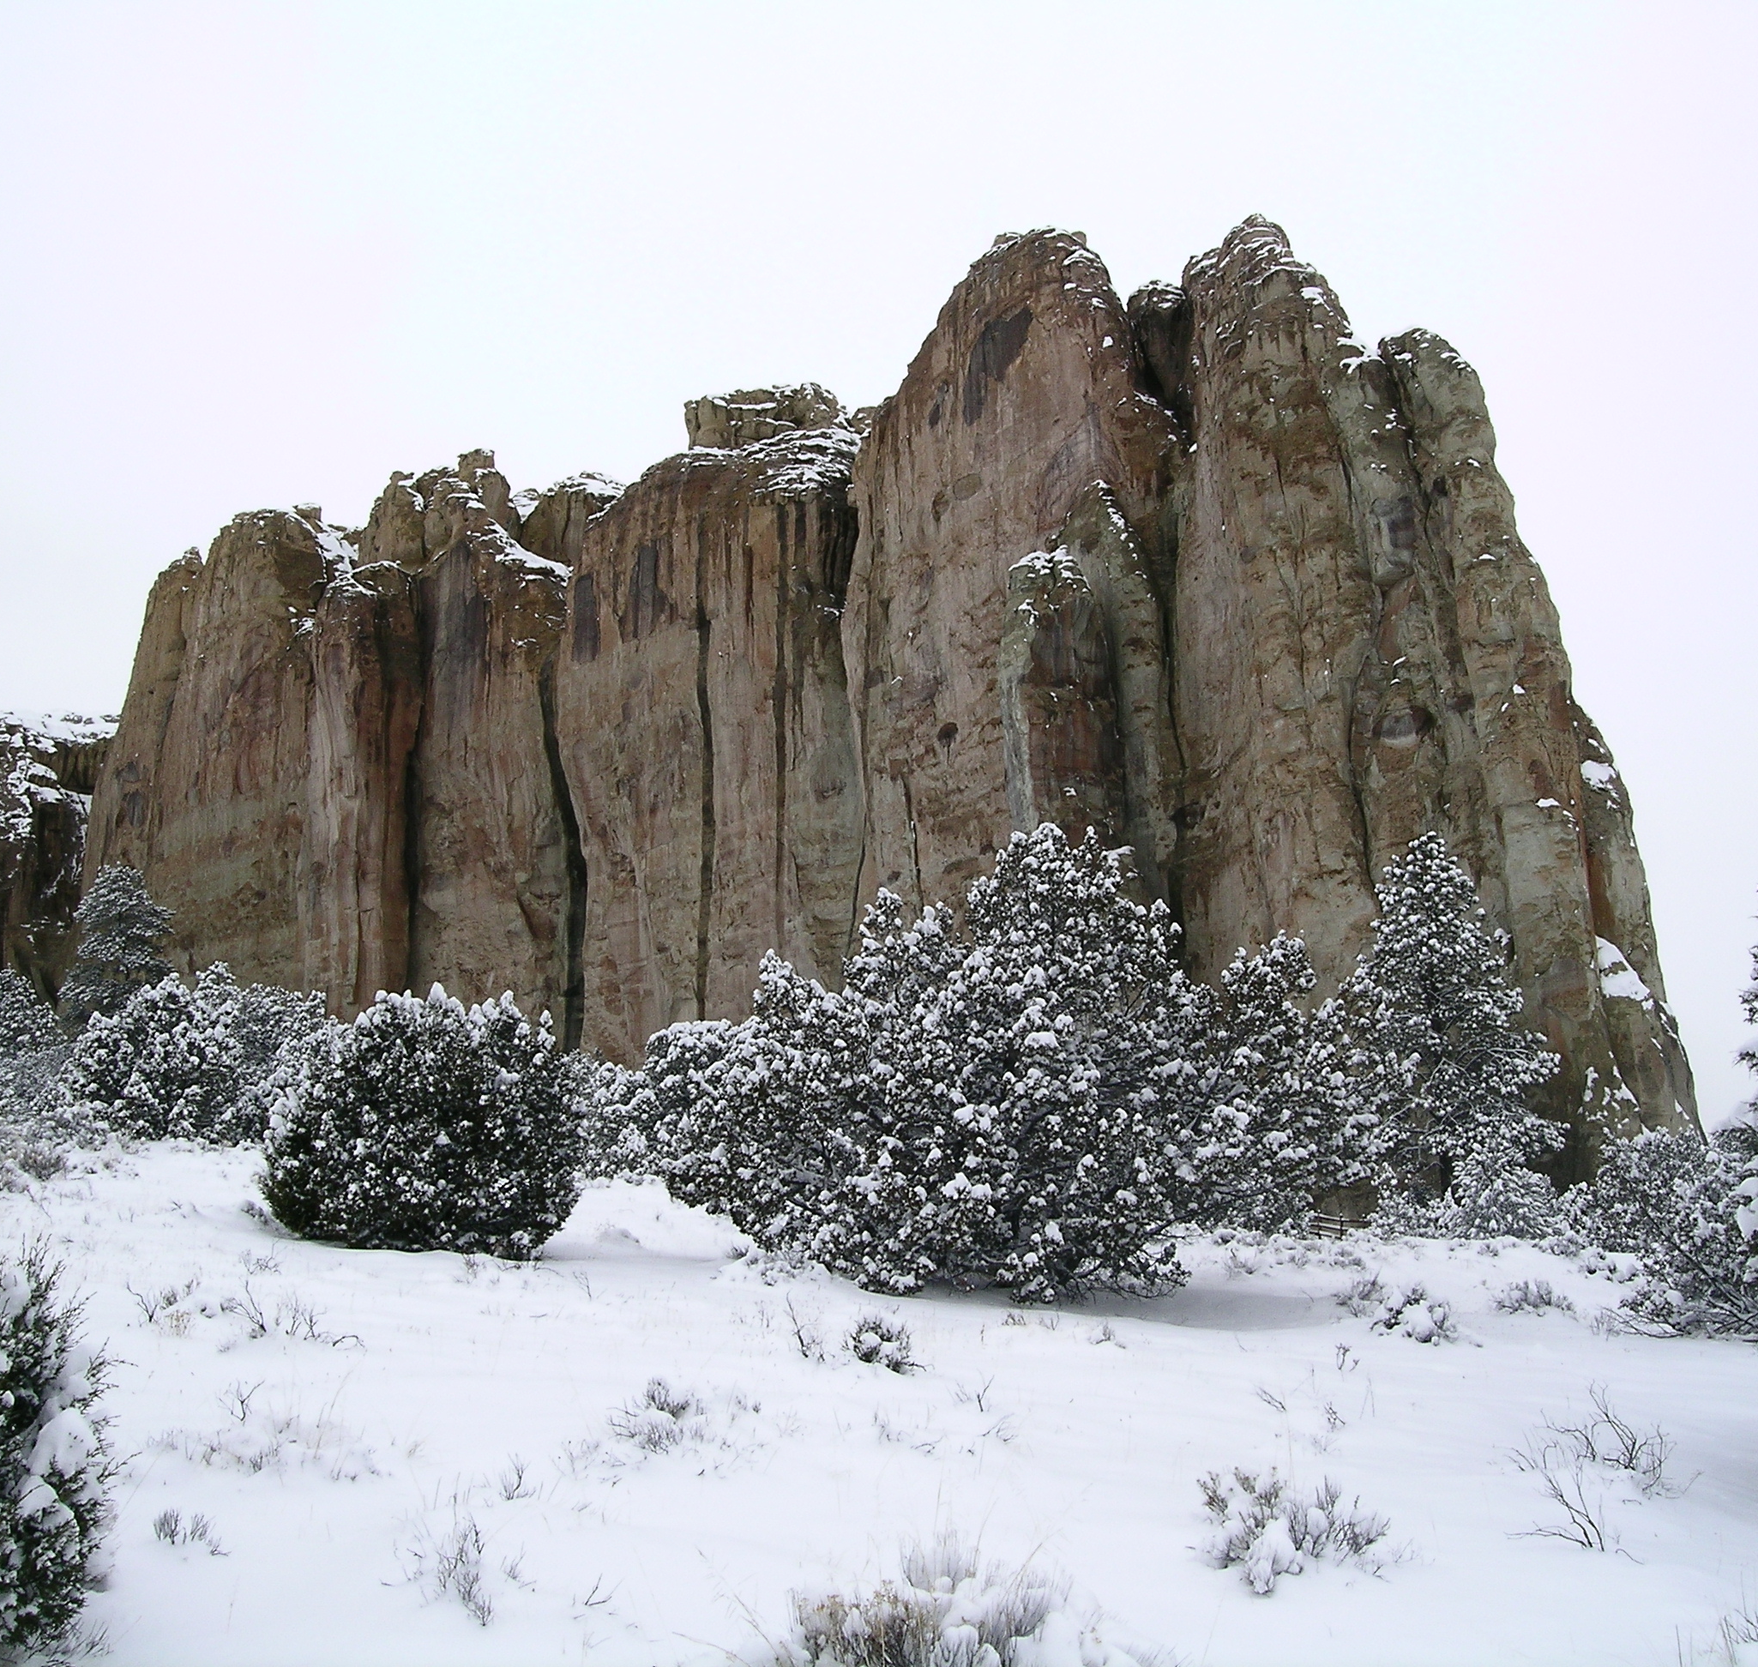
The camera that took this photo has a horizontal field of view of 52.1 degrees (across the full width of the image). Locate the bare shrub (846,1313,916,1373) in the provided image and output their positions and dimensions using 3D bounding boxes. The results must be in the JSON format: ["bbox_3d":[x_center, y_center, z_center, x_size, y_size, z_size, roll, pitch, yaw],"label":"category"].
[{"bbox_3d":[0.010,2.890,10.200,0.404,0.302,0.344,0,-8,0],"label":"bare shrub"}]

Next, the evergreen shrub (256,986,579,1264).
[{"bbox_3d":[-3.936,2.456,15.500,2.647,2.217,2.435,0,-8,0],"label":"evergreen shrub"}]

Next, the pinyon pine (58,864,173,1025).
[{"bbox_3d":[-23.329,4.003,55.000,3.260,5.998,3.097,0,-8,0],"label":"pinyon pine"}]

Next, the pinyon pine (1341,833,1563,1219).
[{"bbox_3d":[9.547,3.281,30.000,3.551,6.415,3.374,0,-8,0],"label":"pinyon pine"}]

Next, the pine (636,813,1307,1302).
[{"bbox_3d":[0.606,2.014,16.000,5.590,3.918,4.360,0,-8,0],"label":"pine"}]

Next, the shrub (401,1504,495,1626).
[{"bbox_3d":[-1.319,2.236,5.500,0.282,0.327,0.225,0,-8,0],"label":"shrub"}]

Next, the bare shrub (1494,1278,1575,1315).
[{"bbox_3d":[4.847,3.422,13.300,0.568,0.250,0.455,0,-8,0],"label":"bare shrub"}]

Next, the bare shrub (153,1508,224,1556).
[{"bbox_3d":[-2.383,2.410,6.200,0.249,0.129,0.174,0,-8,0],"label":"bare shrub"}]

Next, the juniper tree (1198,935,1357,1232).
[{"bbox_3d":[4.739,3.062,22.000,2.123,3.558,2.017,0,-8,0],"label":"juniper tree"}]

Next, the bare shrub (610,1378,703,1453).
[{"bbox_3d":[-1.017,2.651,8.200,0.426,0.298,0.362,0,-8,0],"label":"bare shrub"}]

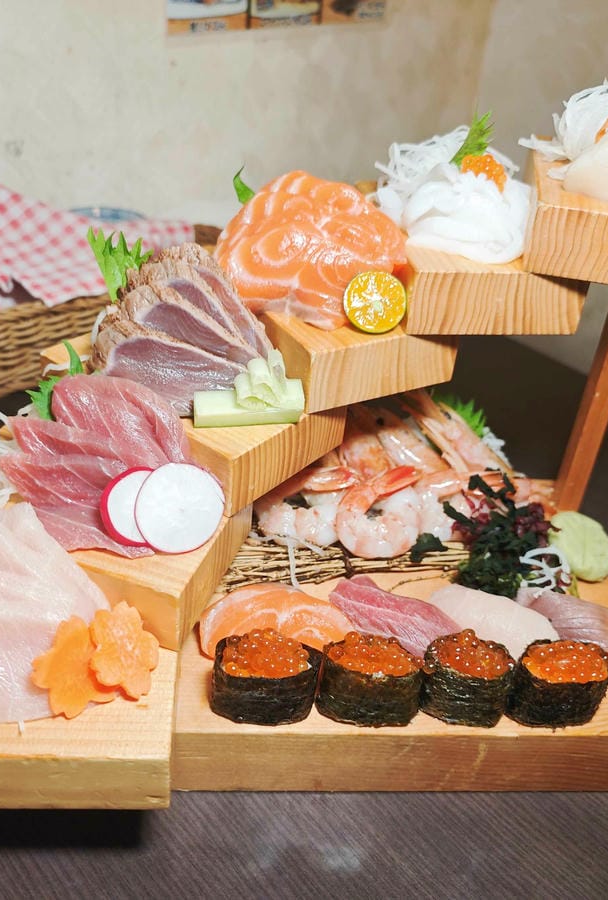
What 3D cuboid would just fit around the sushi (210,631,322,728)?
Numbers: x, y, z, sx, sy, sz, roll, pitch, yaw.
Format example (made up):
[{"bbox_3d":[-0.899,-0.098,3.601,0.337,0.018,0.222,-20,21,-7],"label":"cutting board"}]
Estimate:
[{"bbox_3d":[-0.017,0.101,0.359,0.046,0.034,0.029,3,33,-4],"label":"sushi"}]

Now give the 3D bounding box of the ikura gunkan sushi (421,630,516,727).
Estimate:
[{"bbox_3d":[0.075,0.104,0.367,0.043,0.035,0.028,2,33,-5],"label":"ikura gunkan sushi"}]

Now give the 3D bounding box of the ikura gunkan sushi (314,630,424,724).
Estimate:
[{"bbox_3d":[0.030,0.103,0.363,0.045,0.033,0.030,3,33,-3],"label":"ikura gunkan sushi"}]

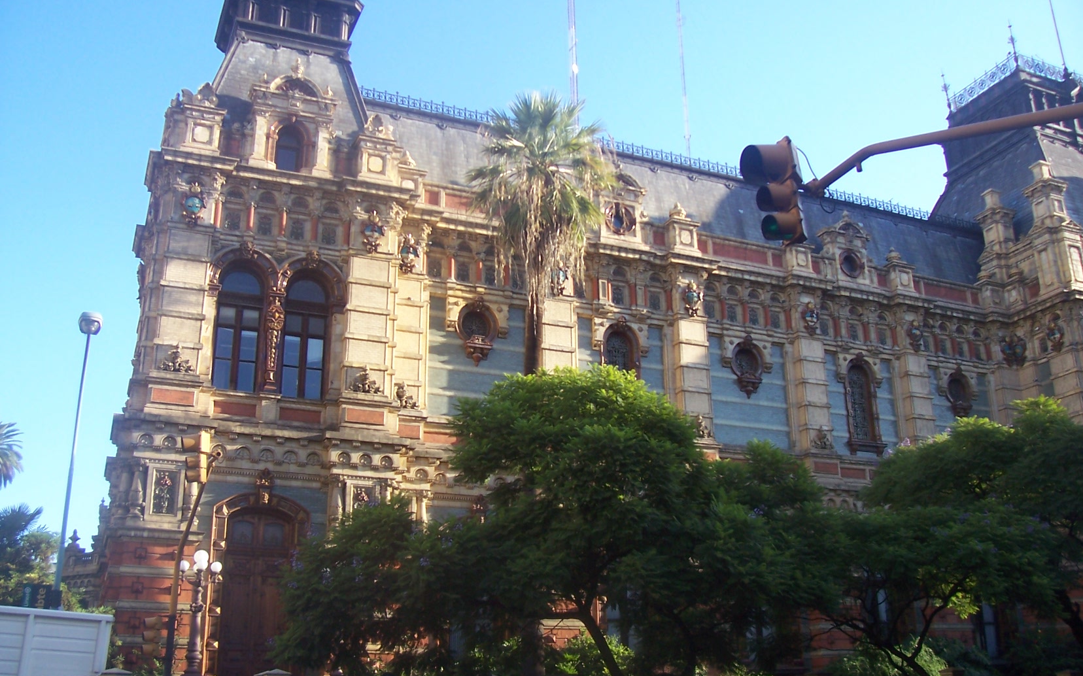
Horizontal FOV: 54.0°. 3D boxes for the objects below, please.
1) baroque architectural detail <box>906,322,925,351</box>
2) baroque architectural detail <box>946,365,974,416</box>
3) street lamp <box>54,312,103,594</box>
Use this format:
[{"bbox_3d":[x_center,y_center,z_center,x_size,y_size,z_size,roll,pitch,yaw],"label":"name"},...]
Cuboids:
[{"bbox_3d":[15.160,-0.034,43.169,0.800,1.280,0.350,7,-21,-22],"label":"baroque architectural detail"},{"bbox_3d":[17.698,2.274,45.051,0.800,2.056,0.350,8,-22,-24],"label":"baroque architectural detail"},{"bbox_3d":[-8.924,3.778,19.105,0.470,9.300,0.800,7,-21,-22],"label":"street lamp"}]

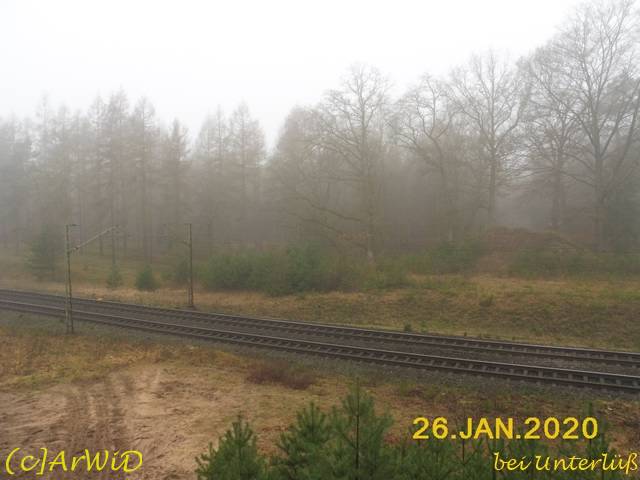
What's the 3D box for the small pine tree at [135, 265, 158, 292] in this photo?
[{"bbox_3d":[-16.860,3.640,48.500,2.250,2.530,2.250,0,3,0],"label":"small pine tree"}]

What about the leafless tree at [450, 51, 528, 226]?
[{"bbox_3d":[19.010,-11.110,56.000,9.000,20.300,9.000,0,3,0],"label":"leafless tree"}]

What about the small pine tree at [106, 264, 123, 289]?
[{"bbox_3d":[-20.580,3.680,50.000,1.600,2.450,1.600,0,3,0],"label":"small pine tree"}]

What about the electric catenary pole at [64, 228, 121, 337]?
[{"bbox_3d":[-15.060,2.390,32.960,0.450,6.850,4.000,1,3,23],"label":"electric catenary pole"}]

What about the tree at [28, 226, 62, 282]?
[{"bbox_3d":[-30.630,1.450,55.500,4.000,6.340,4.000,0,3,0],"label":"tree"}]

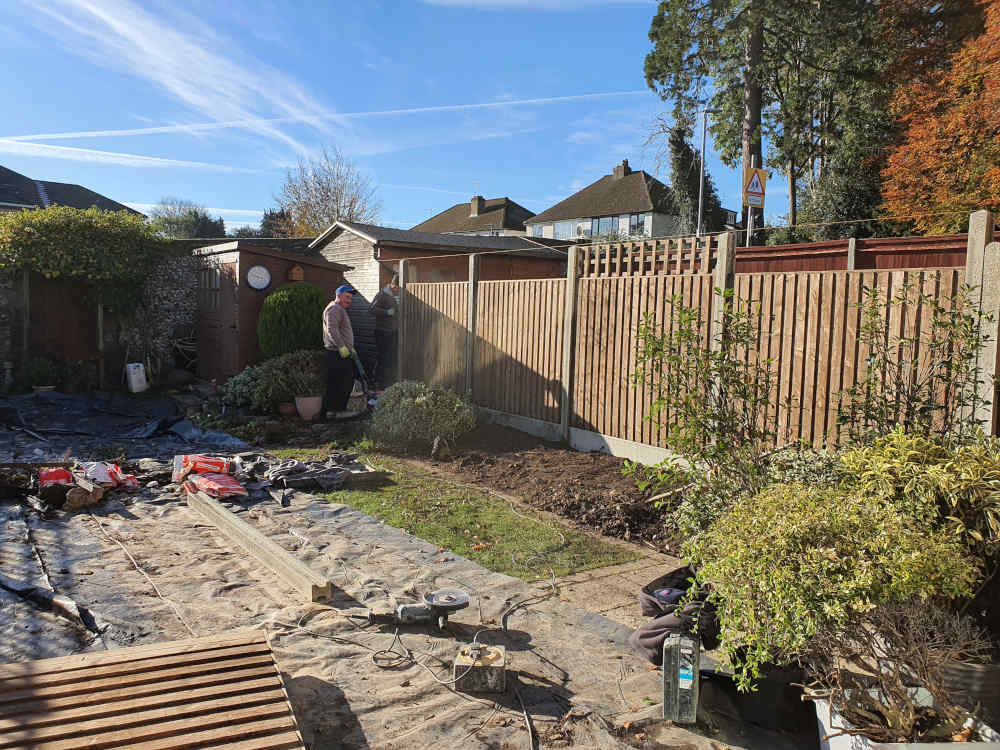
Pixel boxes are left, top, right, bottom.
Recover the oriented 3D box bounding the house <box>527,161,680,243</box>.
[{"bbox_3d":[8.519,-10.135,52.562,8.500,9.600,11.400,-1,5,-42],"label":"house"}]

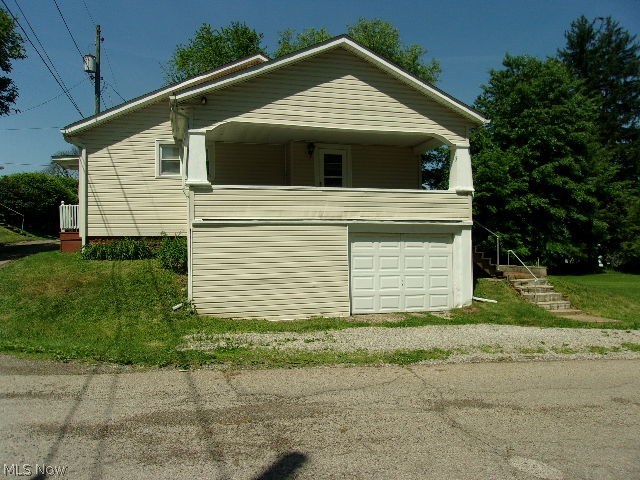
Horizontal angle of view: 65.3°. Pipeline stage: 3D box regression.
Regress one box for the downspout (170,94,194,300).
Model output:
[{"bbox_3d":[-2.945,-0.864,10.627,0.320,4.255,0.280,-1,-1,-17],"label":"downspout"}]

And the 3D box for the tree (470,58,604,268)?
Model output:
[{"bbox_3d":[8.185,-2.991,18.957,5.800,8.140,5.800,-1,-1,-17],"label":"tree"}]

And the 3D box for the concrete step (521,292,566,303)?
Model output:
[{"bbox_3d":[5.826,1.493,12.992,1.080,0.179,0.312,-1,-1,-17],"label":"concrete step"}]

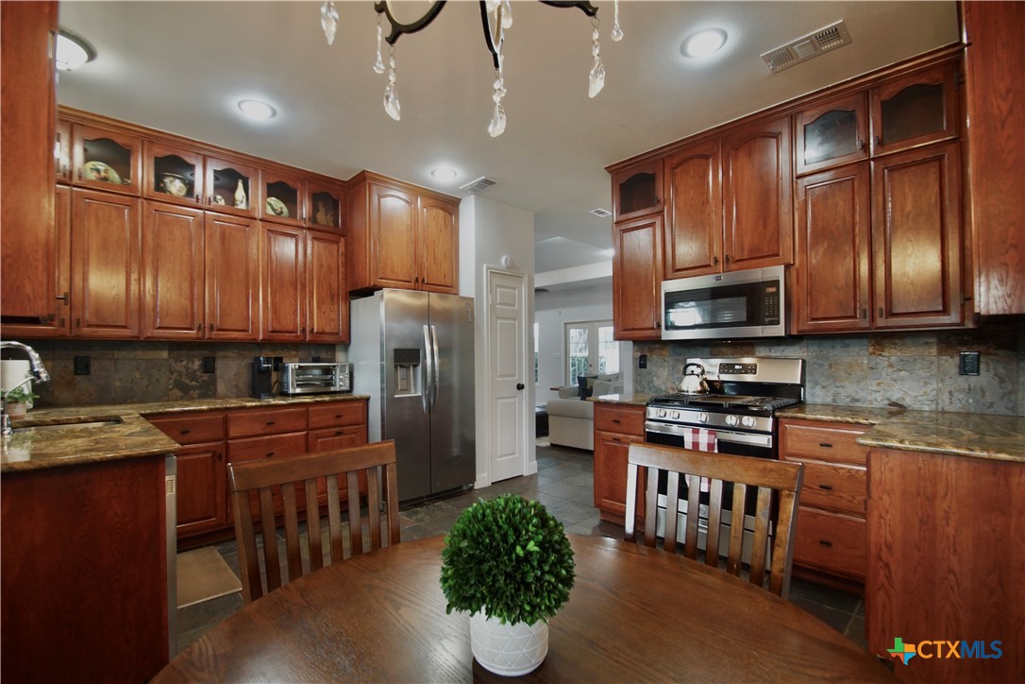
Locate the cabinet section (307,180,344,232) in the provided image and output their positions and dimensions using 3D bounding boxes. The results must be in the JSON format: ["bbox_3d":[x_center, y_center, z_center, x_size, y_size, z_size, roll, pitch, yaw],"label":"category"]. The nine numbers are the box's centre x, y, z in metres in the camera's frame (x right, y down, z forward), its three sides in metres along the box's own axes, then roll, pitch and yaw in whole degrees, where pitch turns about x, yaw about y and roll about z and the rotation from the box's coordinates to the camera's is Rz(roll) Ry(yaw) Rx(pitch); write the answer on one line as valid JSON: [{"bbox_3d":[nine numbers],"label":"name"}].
[{"bbox_3d":[-1.647,-1.103,3.643,0.322,0.382,0.330,0,-1,-44],"label":"cabinet section"}]

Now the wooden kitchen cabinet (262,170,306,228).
[{"bbox_3d":[-1.893,-1.113,3.436,0.325,0.405,0.350,0,-1,-44],"label":"wooden kitchen cabinet"}]

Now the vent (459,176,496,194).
[{"bbox_3d":[-0.293,-1.351,3.728,0.180,0.020,0.355,0,-1,-44],"label":"vent"}]

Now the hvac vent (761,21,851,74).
[{"bbox_3d":[1.414,-1.410,2.066,0.207,0.015,0.332,0,-1,-44],"label":"hvac vent"}]

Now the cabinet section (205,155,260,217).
[{"bbox_3d":[-2.134,-1.110,3.202,0.338,0.385,0.330,0,-1,-44],"label":"cabinet section"}]

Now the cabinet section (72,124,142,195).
[{"bbox_3d":[-2.583,-1.106,2.728,0.310,0.382,0.330,0,-1,-44],"label":"cabinet section"}]

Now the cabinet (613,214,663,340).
[{"bbox_3d":[1.075,-0.493,3.374,0.330,0.941,0.429,0,-1,-44],"label":"cabinet"}]

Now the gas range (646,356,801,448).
[{"bbox_3d":[1.380,0.725,2.797,0.730,1.215,0.758,0,-1,-44],"label":"gas range"}]

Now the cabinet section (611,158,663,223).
[{"bbox_3d":[1.056,-1.122,3.321,0.330,0.382,0.416,0,-1,-44],"label":"cabinet section"}]

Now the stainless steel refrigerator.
[{"bbox_3d":[-0.944,0.478,3.893,0.905,1.763,0.860,0,-1,-44],"label":"stainless steel refrigerator"}]

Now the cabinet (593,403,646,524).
[{"bbox_3d":[0.981,0.904,3.269,0.605,0.894,0.424,0,-1,-44],"label":"cabinet"}]

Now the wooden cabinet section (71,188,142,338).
[{"bbox_3d":[-2.579,-0.463,2.723,0.310,0.903,0.330,0,-1,-44],"label":"wooden cabinet section"}]

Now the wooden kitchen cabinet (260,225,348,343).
[{"bbox_3d":[-1.767,-0.452,3.547,0.673,0.922,0.330,0,-1,-44],"label":"wooden kitchen cabinet"}]

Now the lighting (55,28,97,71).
[{"bbox_3d":[-2.095,-1.333,1.938,0.312,0.070,0.312,0,-1,-44],"label":"lighting"}]

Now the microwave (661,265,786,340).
[{"bbox_3d":[1.476,-0.230,2.920,0.390,0.418,0.760,0,-1,-44],"label":"microwave"}]

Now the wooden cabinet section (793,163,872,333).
[{"bbox_3d":[1.881,-0.491,2.477,0.330,0.903,0.343,0,-1,-44],"label":"wooden cabinet section"}]

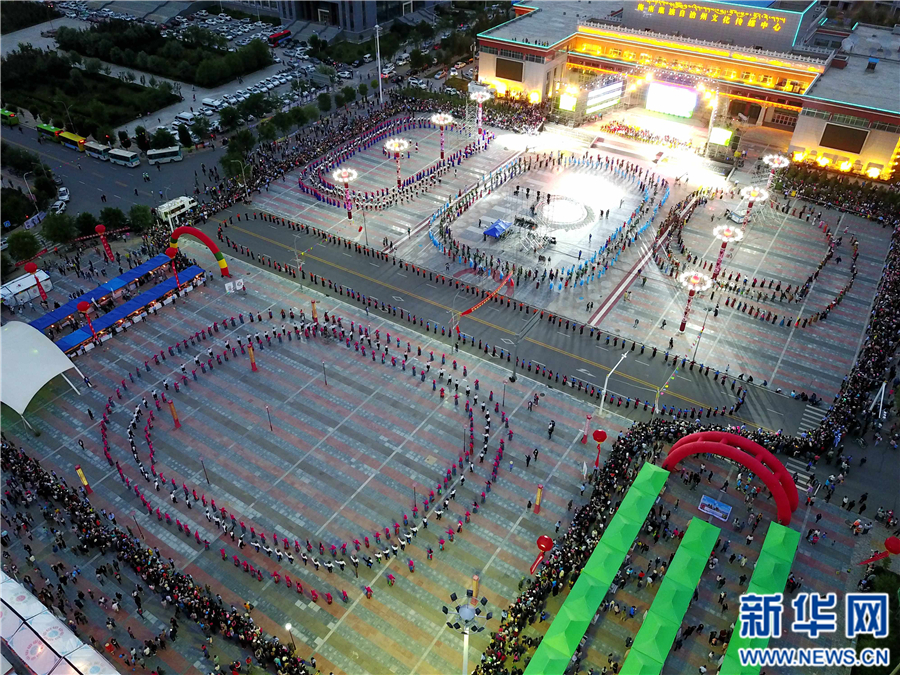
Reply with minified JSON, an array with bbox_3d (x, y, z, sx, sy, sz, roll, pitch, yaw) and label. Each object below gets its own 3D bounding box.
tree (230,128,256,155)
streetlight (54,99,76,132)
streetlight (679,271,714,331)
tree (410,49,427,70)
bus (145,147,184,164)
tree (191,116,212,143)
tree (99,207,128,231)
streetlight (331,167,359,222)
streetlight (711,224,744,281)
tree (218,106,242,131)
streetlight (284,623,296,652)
[{"bbox_3d":[-45.519,-42.688,149.363,5.473,6.772,5.473,22,43,25],"label":"tree"},{"bbox_3d":[-88.079,-50.004,156.759,0.400,10.000,3.900,22,44,26],"label":"streetlight"},{"bbox_3d":[34.483,-4.543,97.467,4.350,9.500,4.350,22,44,26],"label":"streetlight"},{"bbox_3d":[-9.417,-83.307,202.682,4.900,6.300,4.900,0,38,0],"label":"tree"},{"bbox_3d":[-62.876,-40.225,149.101,6.700,2.600,2.150,-12,40,-15],"label":"bus"},{"bbox_3d":[-57.891,-48.619,157.684,4.652,6.015,4.652,22,44,26],"label":"tree"},{"bbox_3d":[-61.336,-21.333,123.467,4.800,5.280,4.800,23,44,25],"label":"tree"},{"bbox_3d":[-19.072,-26.286,126.404,4.350,9.500,4.350,0,39,0],"label":"streetlight"},{"bbox_3d":[43.578,-13.276,108.353,4.350,9.500,4.350,22,44,26],"label":"streetlight"},{"bbox_3d":[-52.796,-52.750,162.947,5.511,5.856,5.511,0,38,0],"label":"tree"},{"bbox_3d":[-14.666,27.920,62.859,0.550,4.650,0.550,23,44,25],"label":"streetlight"}]

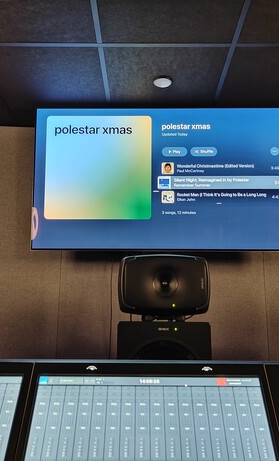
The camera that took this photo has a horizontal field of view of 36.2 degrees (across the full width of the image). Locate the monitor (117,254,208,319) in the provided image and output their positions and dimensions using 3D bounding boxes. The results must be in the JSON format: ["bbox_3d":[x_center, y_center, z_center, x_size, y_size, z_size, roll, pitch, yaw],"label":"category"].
[{"bbox_3d":[0.115,0.280,2.053,0.433,0.300,0.278,0,-12,0],"label":"monitor"}]

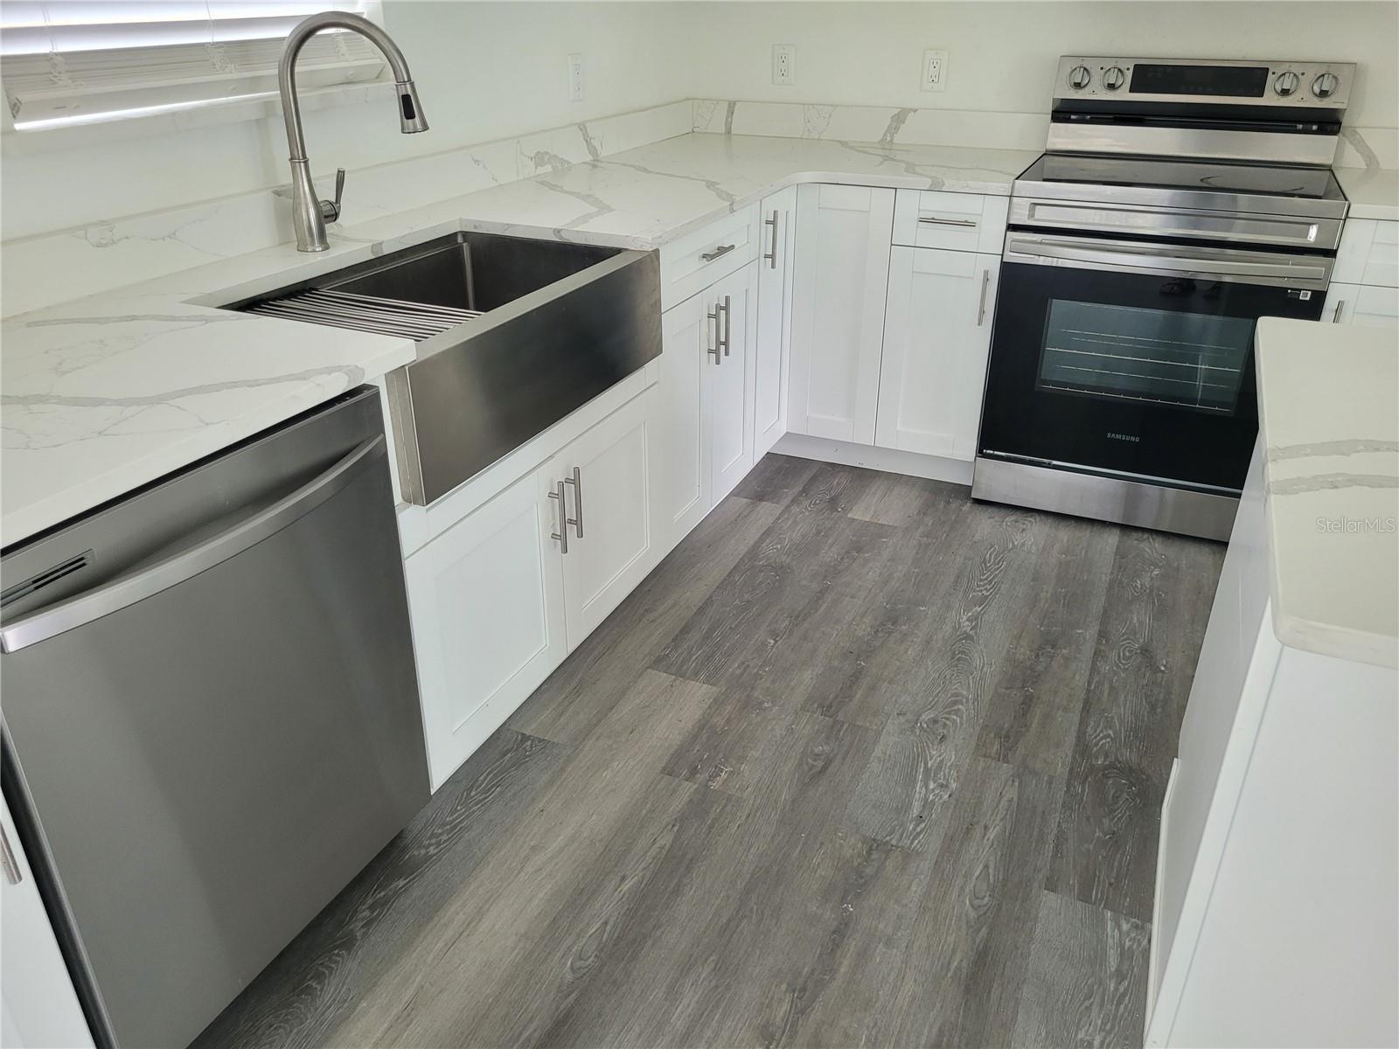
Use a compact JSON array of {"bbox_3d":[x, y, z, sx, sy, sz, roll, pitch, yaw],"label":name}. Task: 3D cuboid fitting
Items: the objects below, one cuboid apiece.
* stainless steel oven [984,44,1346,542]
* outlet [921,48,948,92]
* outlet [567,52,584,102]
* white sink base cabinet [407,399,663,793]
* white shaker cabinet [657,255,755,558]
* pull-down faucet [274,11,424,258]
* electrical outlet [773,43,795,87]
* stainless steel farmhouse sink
[{"bbox_3d":[1.276,-0.646,2.954,0.756,1.179,0.705,11,29,21],"label":"stainless steel oven"},{"bbox_3d":[0.734,-1.416,3.282,0.074,0.119,0.012,11,29,21],"label":"outlet"},{"bbox_3d":[-0.345,-1.256,2.951,0.012,0.120,0.074,11,29,21],"label":"outlet"},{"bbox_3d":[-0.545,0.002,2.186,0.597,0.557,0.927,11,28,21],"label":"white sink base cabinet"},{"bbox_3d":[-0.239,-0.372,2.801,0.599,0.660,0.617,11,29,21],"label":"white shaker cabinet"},{"bbox_3d":[-0.634,-0.726,1.953,0.290,0.420,0.115,6,28,11],"label":"pull-down faucet"},{"bbox_3d":[0.277,-1.513,3.461,0.079,0.119,0.012,11,29,21],"label":"electrical outlet"},{"bbox_3d":[-0.488,-0.349,2.012,0.512,0.233,0.838,11,29,21],"label":"stainless steel farmhouse sink"}]

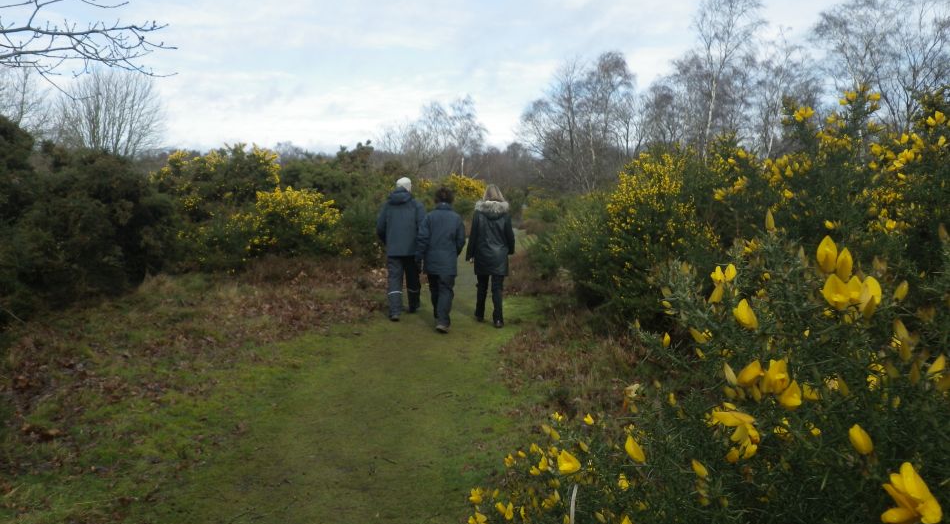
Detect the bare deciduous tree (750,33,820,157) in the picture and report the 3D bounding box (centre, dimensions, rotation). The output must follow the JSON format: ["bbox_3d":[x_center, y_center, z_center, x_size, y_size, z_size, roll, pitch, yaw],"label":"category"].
[{"bbox_3d":[14.530,-6.200,33.000,3.300,9.000,3.200,0,6,0],"label":"bare deciduous tree"}]

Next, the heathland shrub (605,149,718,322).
[{"bbox_3d":[2.210,-0.292,8.400,1.500,2.050,1.450,0,6,0],"label":"heathland shrub"}]

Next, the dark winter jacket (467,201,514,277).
[{"bbox_3d":[0.183,-0.296,8.350,0.560,0.880,0.360,0,6,2],"label":"dark winter jacket"}]

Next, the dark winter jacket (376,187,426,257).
[{"bbox_3d":[-0.905,-0.493,8.800,0.620,0.860,0.380,1,6,5],"label":"dark winter jacket"}]

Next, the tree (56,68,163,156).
[{"bbox_3d":[-18.140,-5.807,35.000,5.300,7.700,5.200,0,6,0],"label":"tree"}]

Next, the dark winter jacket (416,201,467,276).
[{"bbox_3d":[-0.394,-0.288,8.300,0.580,0.880,0.400,0,6,3],"label":"dark winter jacket"}]

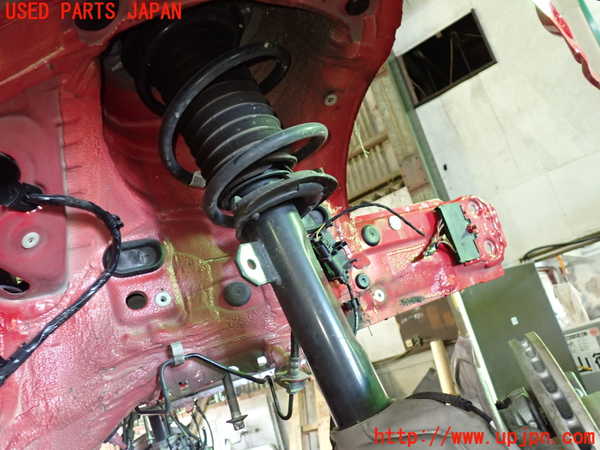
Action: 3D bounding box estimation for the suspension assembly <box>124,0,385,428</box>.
[{"bbox_3d":[-0.037,-0.043,0.589,0.175,0.537,0.170,-25,-23,0],"label":"suspension assembly"}]

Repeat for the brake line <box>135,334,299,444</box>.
[{"bbox_3d":[-0.110,0.218,0.677,0.210,0.138,0.075,-16,-14,0],"label":"brake line"}]

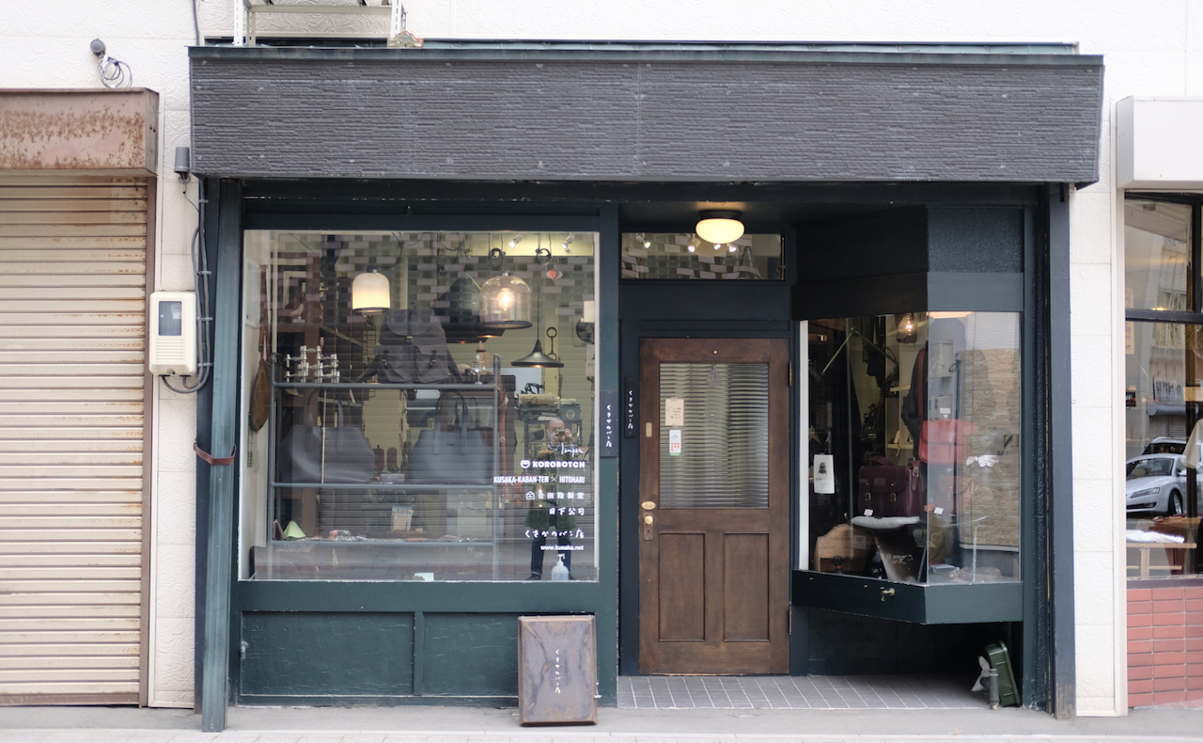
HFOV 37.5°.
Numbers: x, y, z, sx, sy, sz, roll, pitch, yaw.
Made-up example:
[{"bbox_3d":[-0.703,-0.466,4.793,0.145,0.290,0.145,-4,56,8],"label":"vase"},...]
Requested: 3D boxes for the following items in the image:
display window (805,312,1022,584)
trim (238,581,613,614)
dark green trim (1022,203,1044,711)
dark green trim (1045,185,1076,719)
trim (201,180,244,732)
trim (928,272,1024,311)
[{"bbox_3d":[1.661,0.404,9.516,1.076,1.416,0.700,0,-2,-1],"label":"display window"},{"bbox_3d":[-0.900,1.159,9.103,1.910,0.153,0.060,0,-2,-1],"label":"trim"},{"bbox_3d":[2.242,0.439,9.207,0.093,2.612,0.090,0,-2,-1],"label":"dark green trim"},{"bbox_3d":[2.330,0.403,9.025,0.108,2.694,0.120,0,-2,-1],"label":"dark green trim"},{"bbox_3d":[-1.889,0.381,8.855,0.115,2.765,0.100,0,-9,-1],"label":"trim"},{"bbox_3d":[1.951,-0.419,9.273,0.542,0.203,0.040,0,-2,-8],"label":"trim"}]

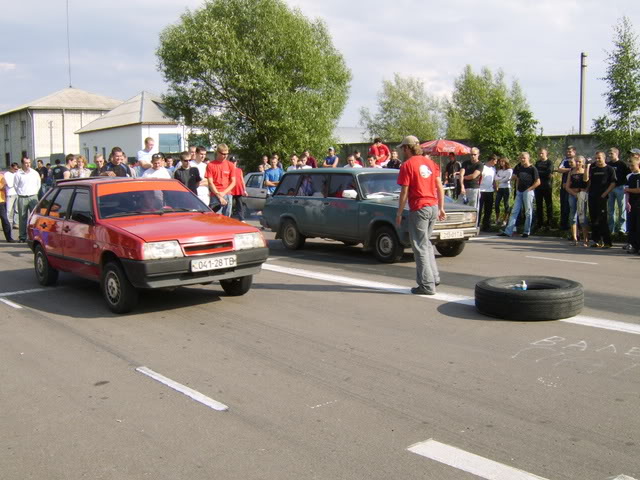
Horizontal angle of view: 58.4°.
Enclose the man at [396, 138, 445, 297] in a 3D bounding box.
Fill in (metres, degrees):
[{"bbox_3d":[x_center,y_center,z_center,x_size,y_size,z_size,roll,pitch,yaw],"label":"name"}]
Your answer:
[{"bbox_3d":[1.219,-0.289,6.780,0.560,1.800,0.480,-4,7,-25],"label":"man"}]

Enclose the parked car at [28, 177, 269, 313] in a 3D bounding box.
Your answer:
[{"bbox_3d":[-2.385,-0.090,7.270,1.650,1.400,4.000,-7,9,-41],"label":"parked car"}]

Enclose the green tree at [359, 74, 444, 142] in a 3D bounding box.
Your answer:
[{"bbox_3d":[3.697,-4.591,26.000,3.900,5.856,3.700,-1,7,0],"label":"green tree"}]

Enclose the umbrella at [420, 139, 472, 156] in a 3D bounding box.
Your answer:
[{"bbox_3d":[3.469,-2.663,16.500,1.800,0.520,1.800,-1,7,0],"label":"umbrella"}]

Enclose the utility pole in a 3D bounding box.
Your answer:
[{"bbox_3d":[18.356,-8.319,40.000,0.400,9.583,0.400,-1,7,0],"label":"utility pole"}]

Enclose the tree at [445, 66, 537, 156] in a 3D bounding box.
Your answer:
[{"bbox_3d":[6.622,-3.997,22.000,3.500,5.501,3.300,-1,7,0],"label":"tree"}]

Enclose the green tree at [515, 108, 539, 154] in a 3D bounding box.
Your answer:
[{"bbox_3d":[6.517,-2.454,18.000,1.000,3.357,1.000,-1,7,0],"label":"green tree"}]

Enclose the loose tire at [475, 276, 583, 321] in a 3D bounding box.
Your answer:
[{"bbox_3d":[2.137,0.580,5.879,1.050,0.245,1.050,-1,7,0],"label":"loose tire"}]

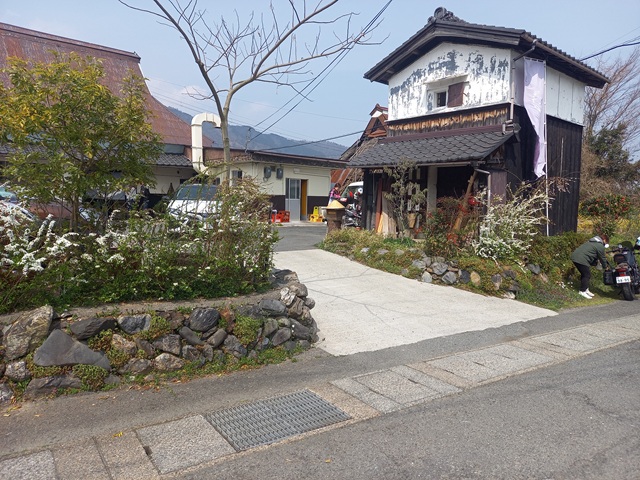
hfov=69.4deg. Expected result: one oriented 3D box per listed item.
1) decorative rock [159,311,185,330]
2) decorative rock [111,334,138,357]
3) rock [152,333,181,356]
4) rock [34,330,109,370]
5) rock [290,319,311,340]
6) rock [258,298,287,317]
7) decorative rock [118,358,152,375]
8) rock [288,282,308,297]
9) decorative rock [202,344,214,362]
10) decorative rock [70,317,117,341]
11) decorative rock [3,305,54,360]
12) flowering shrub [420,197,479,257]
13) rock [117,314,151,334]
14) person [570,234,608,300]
[{"bbox_3d":[-1.452,0.787,4.520,0.240,0.190,0.180,-2,6,-24],"label":"decorative rock"},{"bbox_3d":[-1.968,1.056,4.628,0.238,0.203,0.165,-2,6,-23],"label":"decorative rock"},{"bbox_3d":[-1.586,1.090,4.776,0.265,0.209,0.171,-2,6,-23],"label":"rock"},{"bbox_3d":[-2.231,0.988,4.150,0.680,0.370,0.260,-1,6,-20],"label":"rock"},{"bbox_3d":[-0.214,1.009,5.196,0.228,0.243,0.212,-2,6,-35],"label":"rock"},{"bbox_3d":[-0.517,0.735,5.030,0.280,0.180,0.200,-3,6,-30],"label":"rock"},{"bbox_3d":[-1.660,1.135,4.148,0.277,0.116,0.161,-2,6,-35],"label":"decorative rock"},{"bbox_3d":[-0.249,0.574,5.360,0.180,0.150,0.210,6,8,45],"label":"rock"},{"bbox_3d":[-1.102,1.122,4.570,0.115,0.170,0.120,-2,6,-25],"label":"decorative rock"},{"bbox_3d":[-1.983,0.776,4.052,0.366,0.179,0.231,-2,6,-35],"label":"decorative rock"},{"bbox_3d":[-2.775,0.881,4.401,0.412,0.491,0.300,-2,6,-23],"label":"decorative rock"},{"bbox_3d":[2.592,-0.270,9.250,1.150,1.180,1.050,3,6,20],"label":"flowering shrub"},{"bbox_3d":[-1.702,0.772,4.224,0.284,0.168,0.196,-2,6,-35],"label":"rock"},{"bbox_3d":[5.014,0.493,8.600,0.670,1.150,0.480,4,6,31],"label":"person"}]

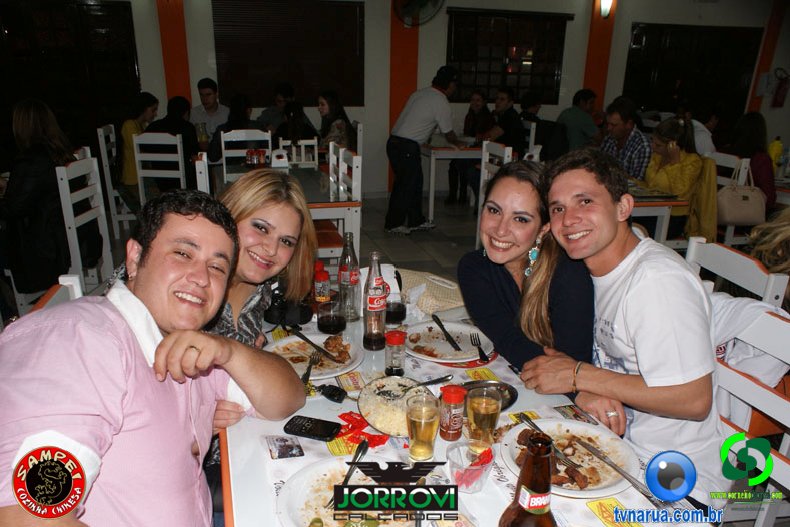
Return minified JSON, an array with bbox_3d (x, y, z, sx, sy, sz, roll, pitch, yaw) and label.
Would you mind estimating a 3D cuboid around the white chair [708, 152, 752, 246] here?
[{"bbox_3d":[2.407,-0.277,4.106,0.470,0.950,0.420,-2,19,-9],"label":"white chair"}]

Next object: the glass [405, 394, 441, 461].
[{"bbox_3d":[0.055,0.324,1.168,0.066,0.120,0.066,1,19,0],"label":"glass"}]

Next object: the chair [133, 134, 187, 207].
[{"bbox_3d":[-1.856,-0.637,5.004,0.420,0.950,0.450,3,19,4],"label":"chair"}]

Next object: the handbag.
[{"bbox_3d":[2.266,-0.444,3.870,0.300,0.410,0.140,8,20,18],"label":"handbag"}]

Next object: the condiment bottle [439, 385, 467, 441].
[{"bbox_3d":[0.111,0.285,1.128,0.044,0.098,0.044,3,18,8],"label":"condiment bottle"}]

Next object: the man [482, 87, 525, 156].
[{"bbox_3d":[0.949,-1.050,5.808,0.750,1.300,0.520,-5,20,-17],"label":"man"}]

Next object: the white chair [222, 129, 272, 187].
[{"bbox_3d":[-1.317,-0.750,5.363,0.420,0.910,0.460,-3,18,-13],"label":"white chair"}]

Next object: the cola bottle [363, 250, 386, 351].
[{"bbox_3d":[-0.048,0.091,1.436,0.061,0.245,0.061,1,19,0],"label":"cola bottle"}]

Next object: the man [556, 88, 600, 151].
[{"bbox_3d":[1.957,-1.124,6.132,0.750,1.250,0.480,-9,20,-28],"label":"man"}]

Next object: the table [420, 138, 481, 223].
[{"bbox_3d":[0.658,-0.965,6.445,0.760,0.740,1.050,-2,19,-8],"label":"table"}]

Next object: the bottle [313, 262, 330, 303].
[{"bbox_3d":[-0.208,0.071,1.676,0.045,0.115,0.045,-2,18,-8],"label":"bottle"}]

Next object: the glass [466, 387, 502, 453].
[{"bbox_3d":[0.165,0.292,1.092,0.060,0.108,0.060,3,18,8],"label":"glass"}]

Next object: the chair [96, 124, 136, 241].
[{"bbox_3d":[-2.241,-0.727,5.257,0.470,0.950,0.420,-2,19,-8],"label":"chair"}]

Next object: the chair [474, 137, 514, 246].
[{"bbox_3d":[0.945,-0.467,4.600,0.460,0.910,0.420,-5,19,-17],"label":"chair"}]

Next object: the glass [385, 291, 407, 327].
[{"bbox_3d":[-0.005,0.121,1.587,0.077,0.084,0.077,1,19,0],"label":"glass"}]

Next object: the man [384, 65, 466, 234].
[{"bbox_3d":[0.256,-1.065,5.531,0.740,1.500,0.520,-4,19,-15],"label":"man"}]

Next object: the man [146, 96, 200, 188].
[{"bbox_3d":[-1.867,-0.882,5.272,0.500,1.200,0.750,-1,18,-7],"label":"man"}]

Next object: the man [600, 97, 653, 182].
[{"bbox_3d":[1.539,-0.541,4.386,0.750,1.290,0.500,-13,23,-36],"label":"man"}]

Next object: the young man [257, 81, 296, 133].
[{"bbox_3d":[-1.138,-1.067,5.785,0.500,1.290,0.750,4,19,7],"label":"young man"}]

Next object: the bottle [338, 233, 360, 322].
[{"bbox_3d":[-0.122,0.033,1.576,0.061,0.245,0.061,1,19,0],"label":"bottle"}]

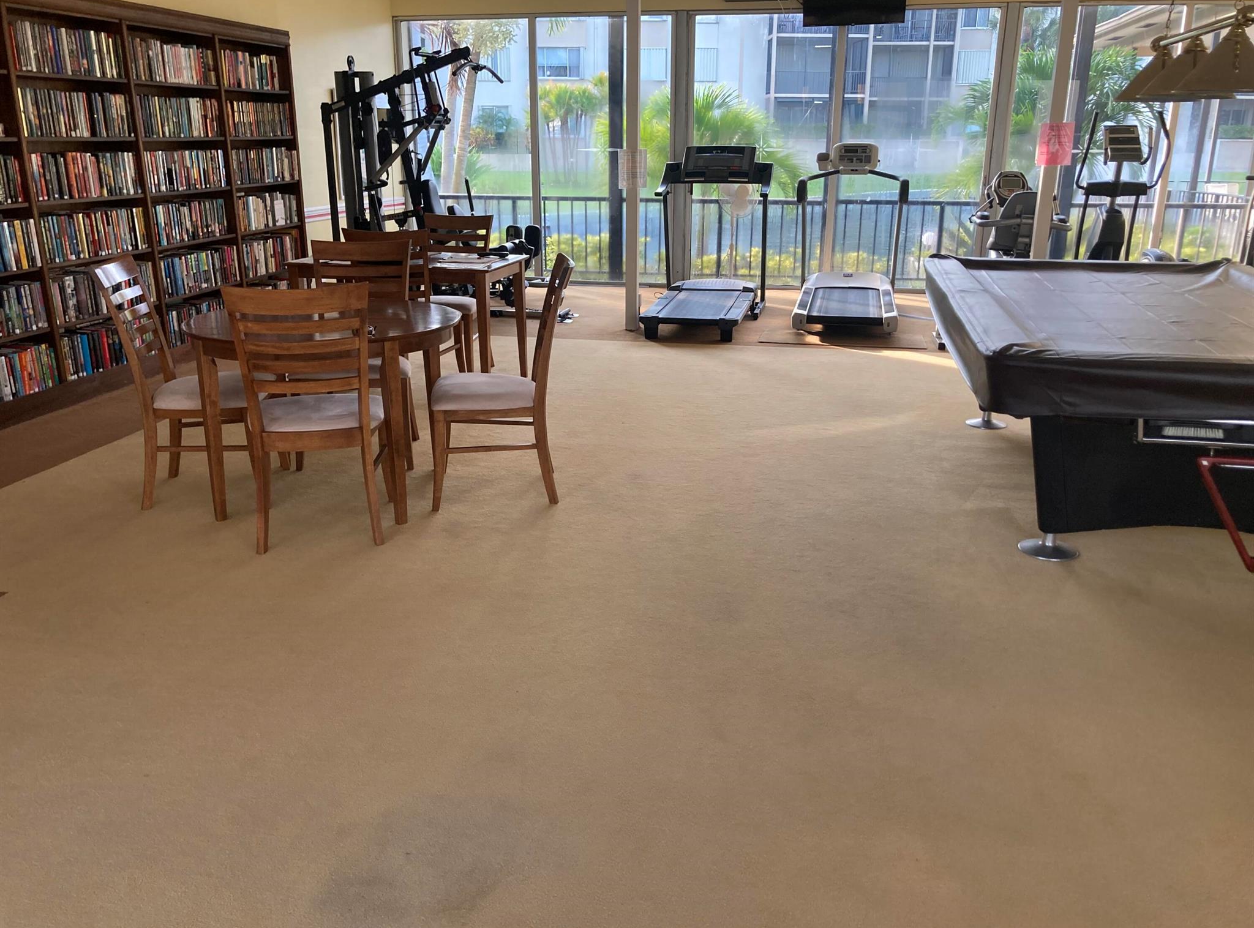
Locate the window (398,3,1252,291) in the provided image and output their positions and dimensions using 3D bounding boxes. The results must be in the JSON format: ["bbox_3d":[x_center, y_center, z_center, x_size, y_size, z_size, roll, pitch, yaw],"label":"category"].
[{"bbox_3d":[1.804,-2.900,9.529,8.200,2.520,0.150,3,18,10],"label":"window"}]

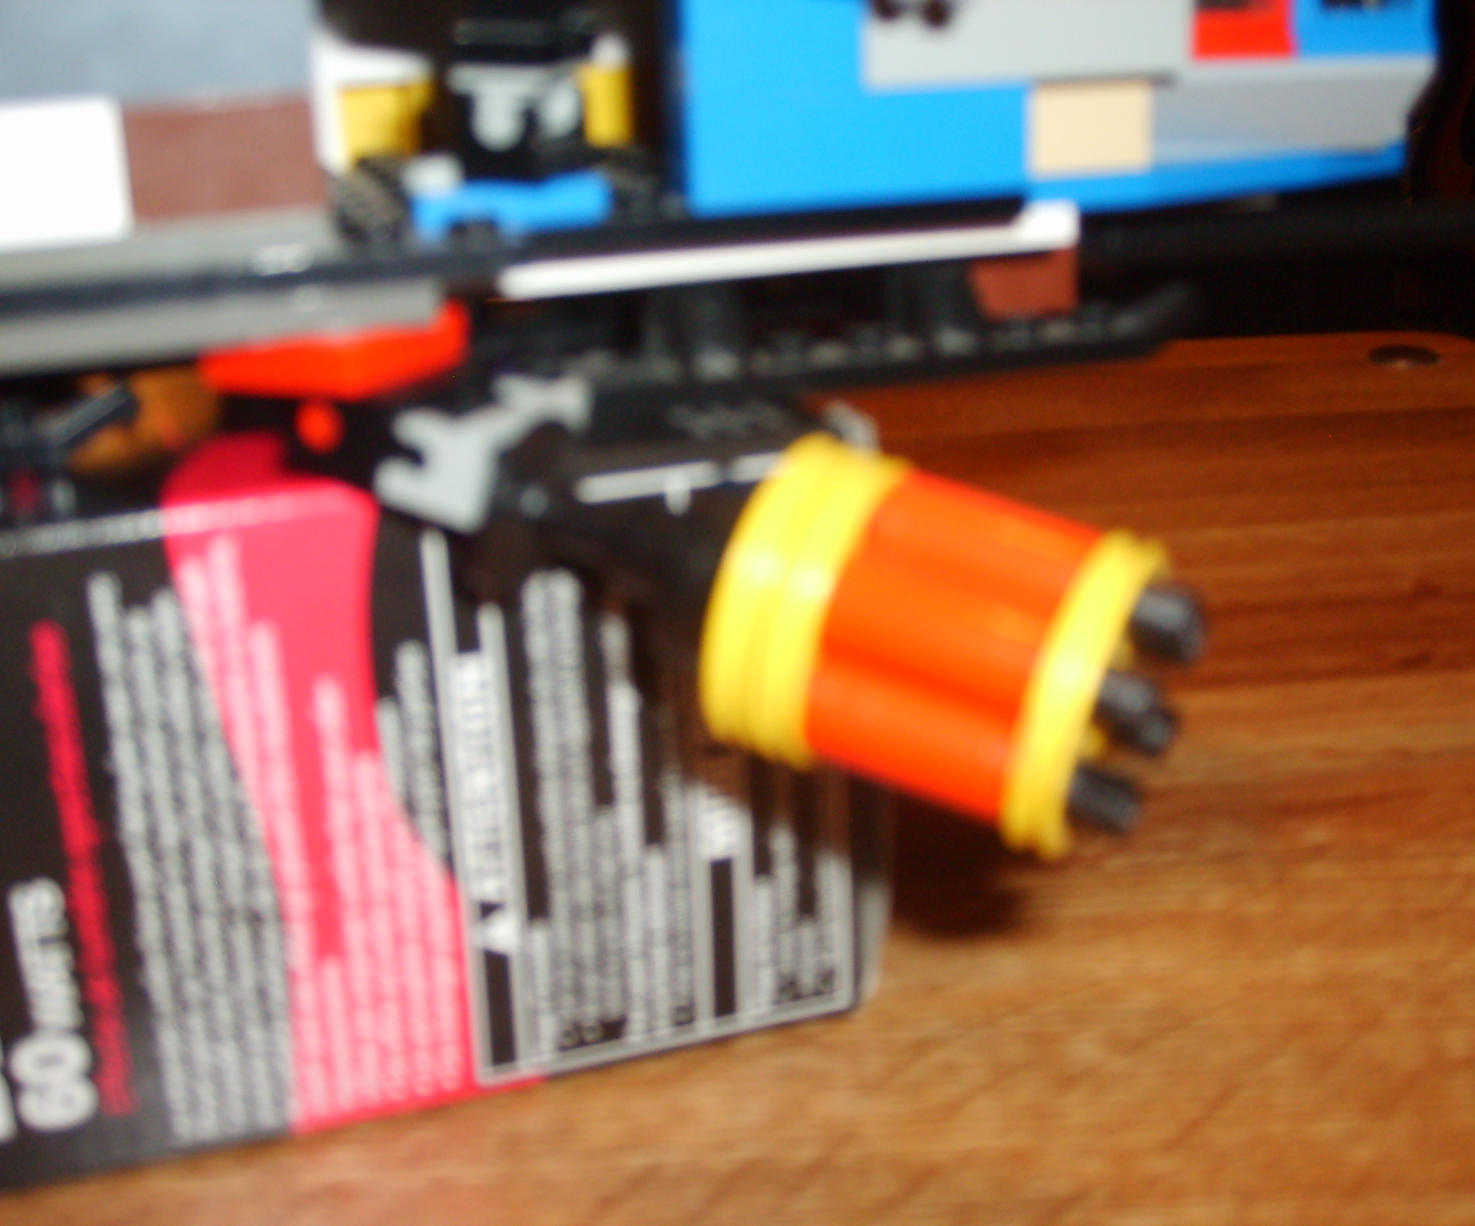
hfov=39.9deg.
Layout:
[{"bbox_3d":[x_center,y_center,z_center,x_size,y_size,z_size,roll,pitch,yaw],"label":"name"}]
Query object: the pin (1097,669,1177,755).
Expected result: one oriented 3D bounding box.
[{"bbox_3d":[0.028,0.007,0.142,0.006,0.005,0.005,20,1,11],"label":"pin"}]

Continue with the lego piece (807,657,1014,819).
[{"bbox_3d":[0.013,0.009,0.150,0.017,0.008,0.008,20,1,11],"label":"lego piece"}]

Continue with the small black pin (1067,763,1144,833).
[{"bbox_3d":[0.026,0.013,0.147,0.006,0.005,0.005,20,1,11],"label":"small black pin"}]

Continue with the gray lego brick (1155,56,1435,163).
[{"bbox_3d":[0.048,-0.046,0.186,0.032,0.009,0.009,-10,17,-26],"label":"gray lego brick"}]

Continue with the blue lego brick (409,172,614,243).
[{"bbox_3d":[-0.020,-0.033,0.163,0.016,0.004,0.009,-10,17,-26],"label":"blue lego brick"}]

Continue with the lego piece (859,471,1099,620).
[{"bbox_3d":[0.017,-0.005,0.149,0.017,0.008,0.008,20,1,11],"label":"lego piece"}]

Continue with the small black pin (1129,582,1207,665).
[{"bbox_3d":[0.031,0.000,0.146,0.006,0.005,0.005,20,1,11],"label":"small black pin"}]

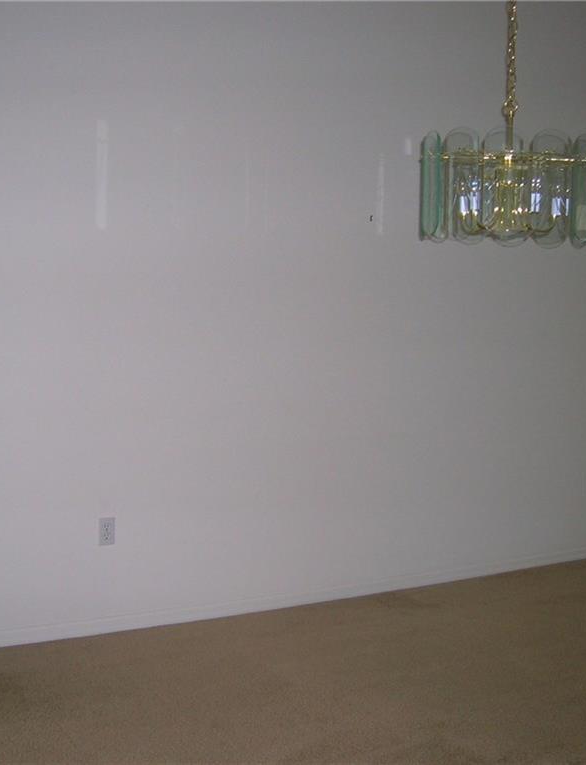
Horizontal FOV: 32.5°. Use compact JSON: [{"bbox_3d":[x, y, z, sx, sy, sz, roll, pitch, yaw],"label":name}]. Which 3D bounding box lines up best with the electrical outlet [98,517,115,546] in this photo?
[{"bbox_3d":[-0.764,0.614,4.135,0.071,0.115,0.013,-1,5,-31],"label":"electrical outlet"}]

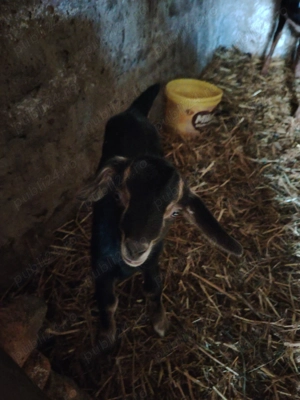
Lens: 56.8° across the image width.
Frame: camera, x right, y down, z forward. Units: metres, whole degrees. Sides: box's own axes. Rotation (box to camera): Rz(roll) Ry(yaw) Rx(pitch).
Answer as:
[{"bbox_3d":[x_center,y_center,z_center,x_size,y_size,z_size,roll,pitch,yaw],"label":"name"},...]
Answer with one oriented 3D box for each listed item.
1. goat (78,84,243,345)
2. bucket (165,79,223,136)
[{"bbox_3d":[0.020,0.018,0.675,0.245,0.570,0.560,3,42,4],"label":"goat"},{"bbox_3d":[0.223,-0.452,1.464,0.280,0.250,0.280,0,42,0],"label":"bucket"}]

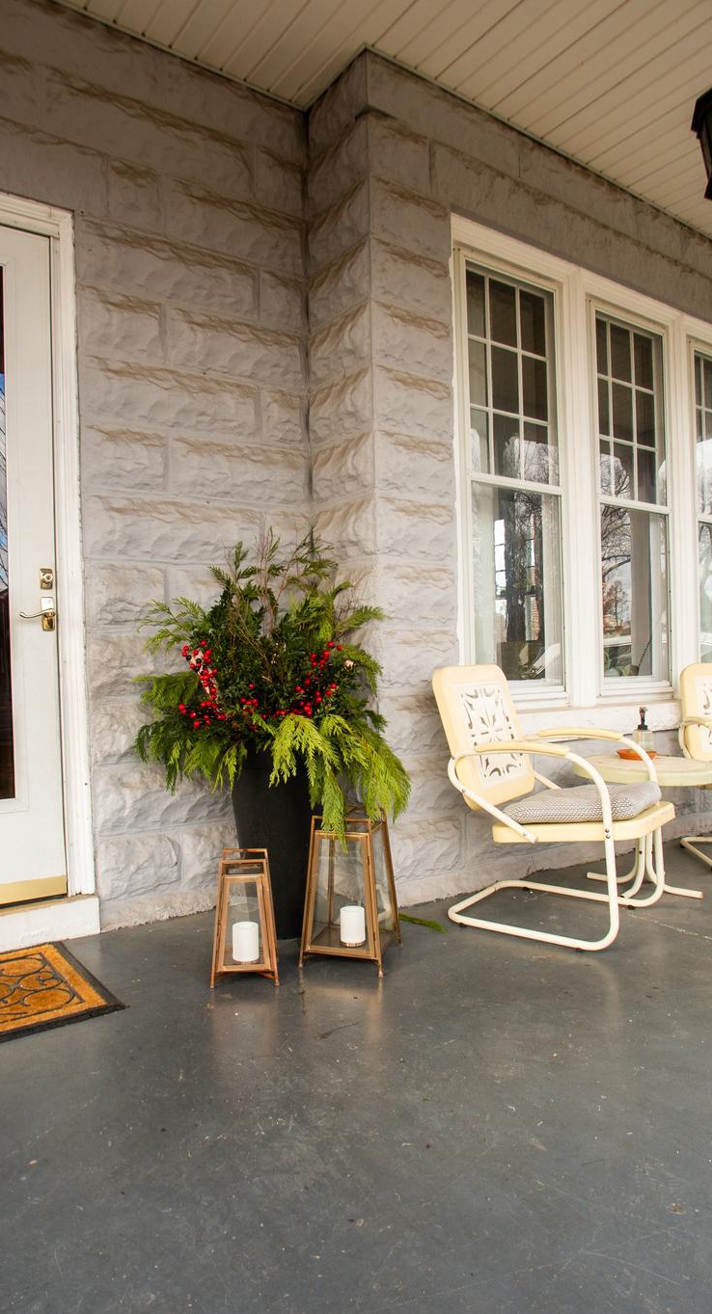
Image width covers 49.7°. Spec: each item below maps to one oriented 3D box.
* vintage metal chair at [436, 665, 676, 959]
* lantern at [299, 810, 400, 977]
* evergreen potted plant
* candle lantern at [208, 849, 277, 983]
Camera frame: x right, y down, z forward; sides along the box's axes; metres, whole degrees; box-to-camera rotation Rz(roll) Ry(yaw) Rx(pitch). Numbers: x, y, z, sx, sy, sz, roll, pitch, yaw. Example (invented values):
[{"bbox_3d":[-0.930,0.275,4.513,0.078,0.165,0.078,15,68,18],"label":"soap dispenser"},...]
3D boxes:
[{"bbox_3d":[0.673,0.466,2.610,0.660,0.845,0.530,0,1,37],"label":"vintage metal chair"},{"bbox_3d":[-0.012,0.683,2.311,0.245,0.440,0.245,-1,1,17],"label":"lantern"},{"bbox_3d":[-0.270,0.255,2.500,0.850,1.290,0.800,-1,1,0],"label":"evergreen potted plant"},{"bbox_3d":[-0.315,0.739,2.204,0.185,0.345,0.185,-1,1,-5],"label":"candle lantern"}]

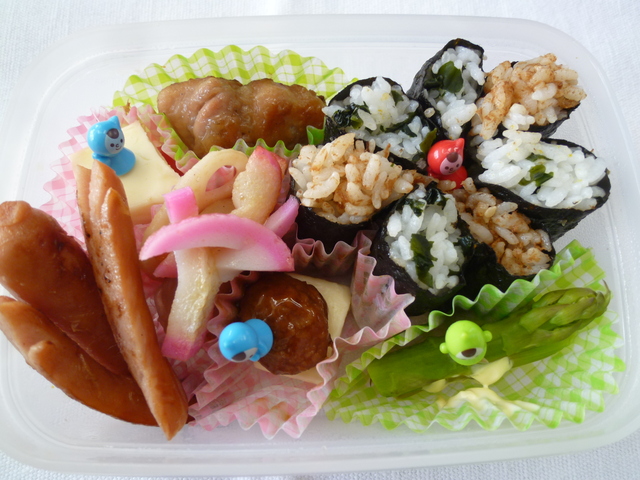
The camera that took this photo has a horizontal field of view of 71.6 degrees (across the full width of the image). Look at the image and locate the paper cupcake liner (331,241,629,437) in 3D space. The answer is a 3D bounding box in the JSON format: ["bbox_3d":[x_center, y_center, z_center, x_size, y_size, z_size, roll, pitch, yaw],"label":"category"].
[{"bbox_3d":[0.053,0.033,0.150,0.094,0.027,0.055,-17,78,-4],"label":"paper cupcake liner"}]

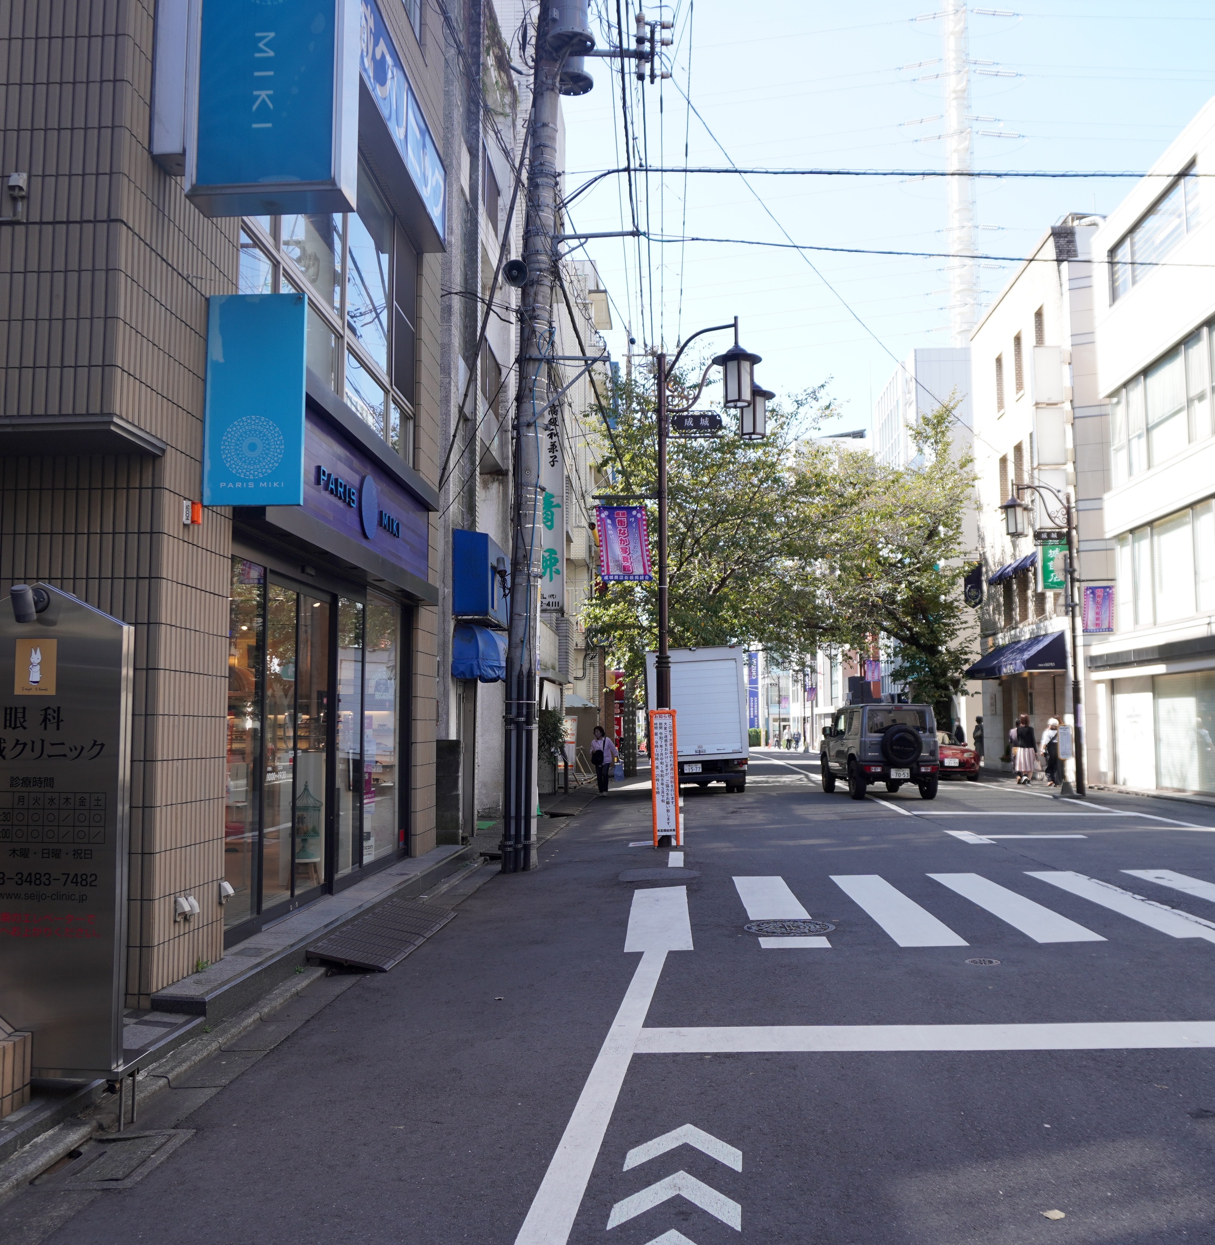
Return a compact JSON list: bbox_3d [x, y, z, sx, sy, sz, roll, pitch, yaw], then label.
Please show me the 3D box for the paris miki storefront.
[{"bbox_3d":[-2.107,0.347,10.057,0.480,3.550,5.200,0,-5,3],"label":"paris miki storefront"}]

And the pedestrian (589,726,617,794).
[{"bbox_3d":[-0.092,2.927,26.200,0.520,1.470,0.360,-1,-5,11],"label":"pedestrian"}]

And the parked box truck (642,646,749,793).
[{"bbox_3d":[1.830,2.155,26.720,1.920,2.900,5.100,-3,-5,2],"label":"parked box truck"}]

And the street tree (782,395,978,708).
[{"bbox_3d":[7.566,-1.006,35.636,5.800,10.700,6.000,0,-5,3],"label":"street tree"}]

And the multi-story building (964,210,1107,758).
[{"bbox_3d":[15.519,-2.375,31.990,10.000,12.700,8.800,0,-5,3],"label":"multi-story building"}]

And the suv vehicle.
[{"bbox_3d":[5.150,2.480,23.800,1.600,1.740,3.500,0,-5,-3],"label":"suv vehicle"}]

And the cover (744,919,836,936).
[{"bbox_3d":[1.271,2.149,8.662,0.645,0.040,0.645,0,-5,3],"label":"cover"}]

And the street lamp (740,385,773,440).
[{"bbox_3d":[1.810,-2.585,15.365,0.510,0.640,0.510,0,-5,3],"label":"street lamp"}]

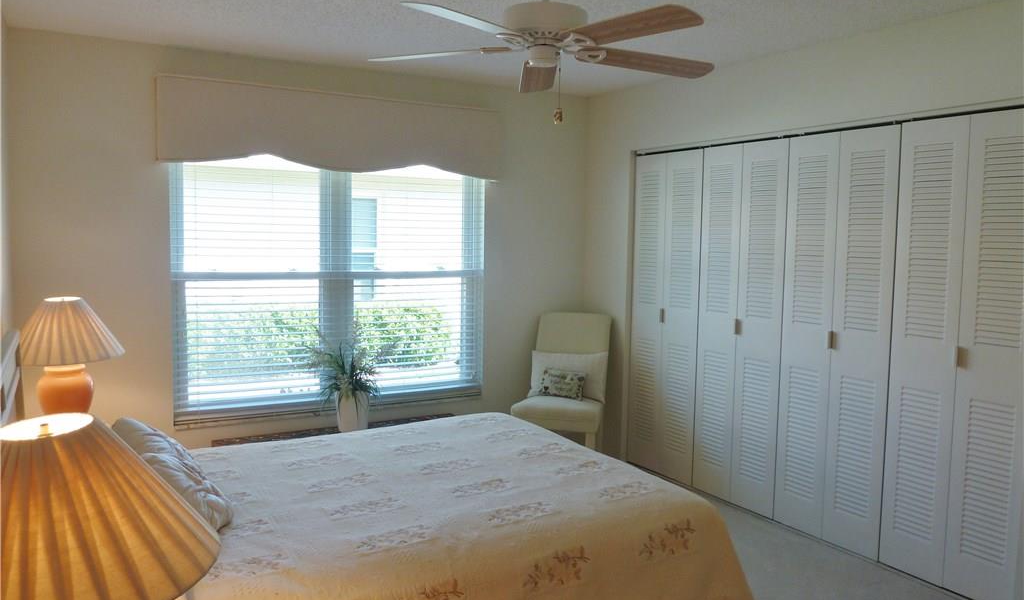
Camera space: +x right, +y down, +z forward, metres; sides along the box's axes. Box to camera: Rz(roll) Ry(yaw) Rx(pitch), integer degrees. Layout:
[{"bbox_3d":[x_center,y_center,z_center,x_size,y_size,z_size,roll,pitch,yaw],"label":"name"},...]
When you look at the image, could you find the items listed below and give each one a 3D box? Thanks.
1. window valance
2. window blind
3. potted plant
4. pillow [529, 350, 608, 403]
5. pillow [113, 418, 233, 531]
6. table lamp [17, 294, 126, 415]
[{"bbox_3d":[-0.946,-0.935,4.203,1.950,0.425,0.140,-2,6,-29],"label":"window valance"},{"bbox_3d":[-1.002,-0.108,4.352,1.830,1.460,0.110,-2,6,-29],"label":"window blind"},{"bbox_3d":[-0.929,0.462,4.159,0.430,0.620,0.410,-2,6,-29],"label":"potted plant"},{"bbox_3d":[0.353,0.481,4.620,0.510,0.330,0.140,2,-8,14],"label":"pillow"},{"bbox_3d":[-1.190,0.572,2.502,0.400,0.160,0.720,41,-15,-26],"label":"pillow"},{"bbox_3d":[-1.896,0.266,3.139,0.425,0.545,0.425,-2,6,-29],"label":"table lamp"}]

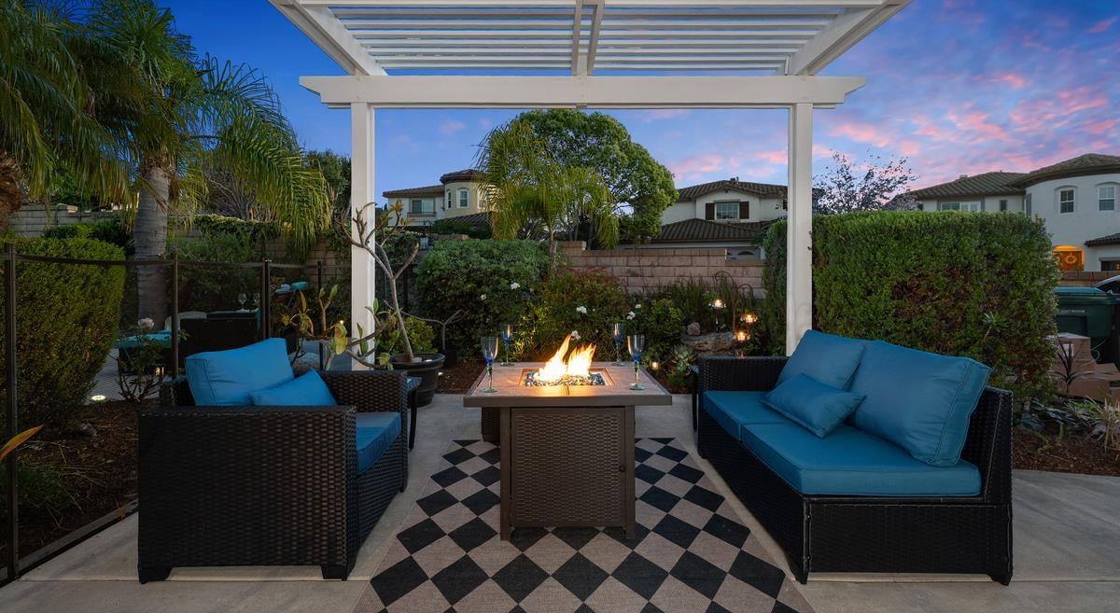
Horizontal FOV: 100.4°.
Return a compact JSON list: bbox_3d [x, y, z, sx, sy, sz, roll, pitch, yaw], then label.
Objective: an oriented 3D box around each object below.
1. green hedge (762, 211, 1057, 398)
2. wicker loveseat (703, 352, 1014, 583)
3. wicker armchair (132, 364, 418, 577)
[{"bbox_3d":[3.060,0.004,4.300,2.100,1.620,0.950,0,3,-2],"label":"green hedge"},{"bbox_3d":[1.266,0.631,2.325,0.753,0.716,1.173,0,3,-2],"label":"wicker loveseat"},{"bbox_3d":[-1.172,0.652,2.098,0.759,0.688,0.770,0,3,-2],"label":"wicker armchair"}]

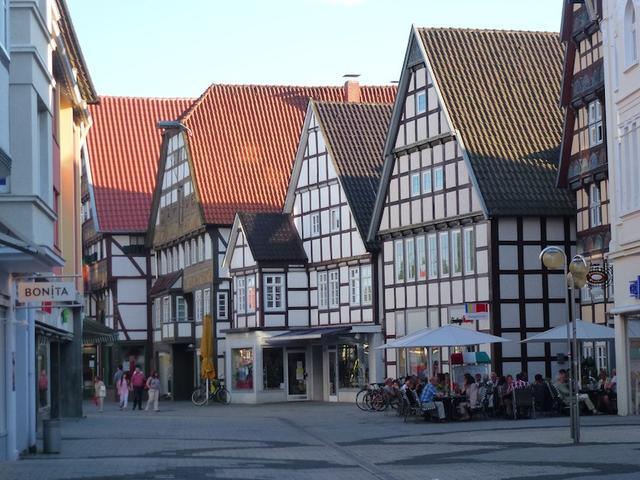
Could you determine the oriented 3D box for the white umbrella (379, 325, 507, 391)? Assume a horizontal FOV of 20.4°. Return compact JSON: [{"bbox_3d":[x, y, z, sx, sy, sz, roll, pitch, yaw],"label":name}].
[{"bbox_3d":[3.711,3.898,52.098,3.450,2.750,3.450,0,-4,-17],"label":"white umbrella"}]

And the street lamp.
[{"bbox_3d":[5.035,2.122,36.141,0.970,3.980,1.000,-1,-4,0],"label":"street lamp"}]

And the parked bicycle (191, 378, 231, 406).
[{"bbox_3d":[-4.542,6.446,74.038,1.750,1.080,0.600,1,-5,-27],"label":"parked bicycle"}]

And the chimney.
[{"bbox_3d":[1.559,-7.328,87.000,0.750,1.600,0.750,0,-4,-14],"label":"chimney"}]

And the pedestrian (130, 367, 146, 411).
[{"bbox_3d":[-7.141,5.870,69.861,0.580,1.730,0.380,0,-4,-10],"label":"pedestrian"}]

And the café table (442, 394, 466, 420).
[{"bbox_3d":[3.867,4.857,51.527,0.800,0.750,0.800,0,-4,-17],"label":"café table"}]

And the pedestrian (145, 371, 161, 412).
[{"bbox_3d":[-6.545,5.870,69.459,0.550,1.650,0.420,2,-5,-35],"label":"pedestrian"}]

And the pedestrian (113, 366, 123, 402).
[{"bbox_3d":[-8.665,6.319,76.063,0.380,1.770,0.500,1,-5,-30],"label":"pedestrian"}]

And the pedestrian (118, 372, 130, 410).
[{"bbox_3d":[-7.754,6.024,70.253,0.480,1.500,0.360,0,-4,-20],"label":"pedestrian"}]

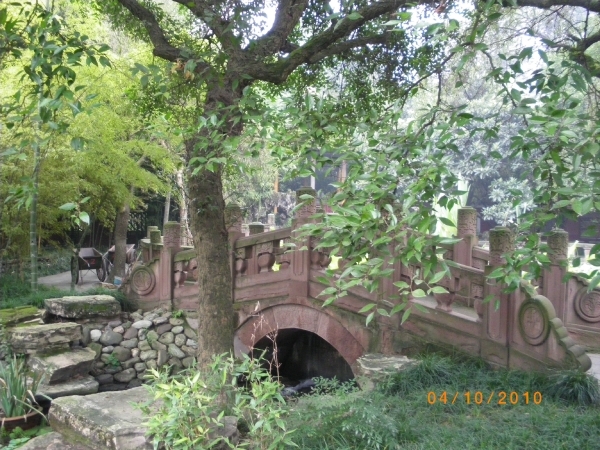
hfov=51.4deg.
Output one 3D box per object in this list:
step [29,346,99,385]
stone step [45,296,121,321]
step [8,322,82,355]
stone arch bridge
[{"bbox_3d":[-3.130,1.820,8.300,0.820,0.230,0.700,0,1,-24],"label":"step"},{"bbox_3d":[-3.300,1.240,9.500,1.020,0.280,0.580,0,1,-6],"label":"stone step"},{"bbox_3d":[-3.620,1.620,8.950,0.950,0.310,0.600,0,1,-14],"label":"step"},{"bbox_3d":[0.757,0.730,9.270,7.300,2.400,2.900,1,1,39],"label":"stone arch bridge"}]

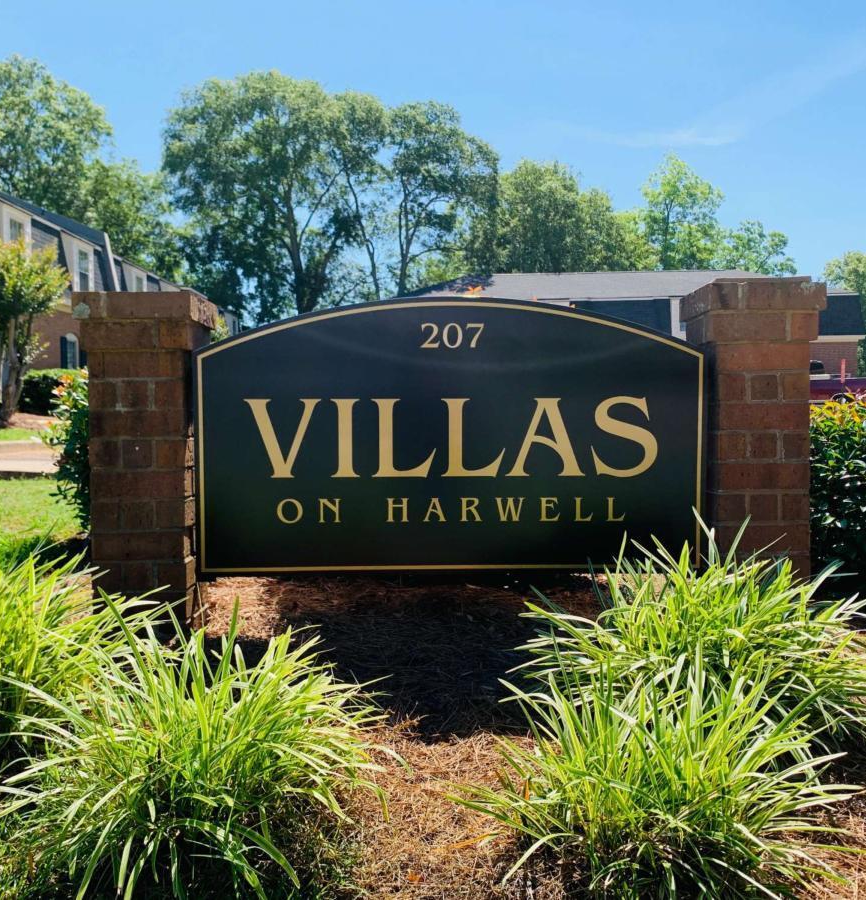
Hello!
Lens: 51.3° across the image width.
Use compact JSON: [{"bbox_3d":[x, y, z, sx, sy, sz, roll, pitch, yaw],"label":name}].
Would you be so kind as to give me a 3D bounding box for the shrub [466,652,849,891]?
[{"bbox_3d":[0.397,0.507,1.600,0.680,0.350,0.600,0,2,14],"label":"shrub"}]

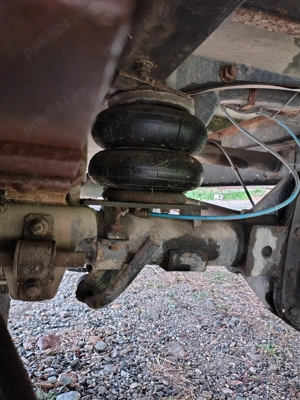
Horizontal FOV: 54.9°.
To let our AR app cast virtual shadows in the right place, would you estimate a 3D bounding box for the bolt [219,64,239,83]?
[{"bbox_3d":[0.136,-0.219,0.500,0.029,0.029,0.023,0,-2,-18],"label":"bolt"}]

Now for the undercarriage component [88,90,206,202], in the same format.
[{"bbox_3d":[-0.003,-0.069,0.430,0.169,0.139,0.169,4,1,0],"label":"undercarriage component"}]

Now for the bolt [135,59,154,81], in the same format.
[{"bbox_3d":[-0.007,-0.167,0.370,0.025,0.027,0.025,3,2,0],"label":"bolt"}]

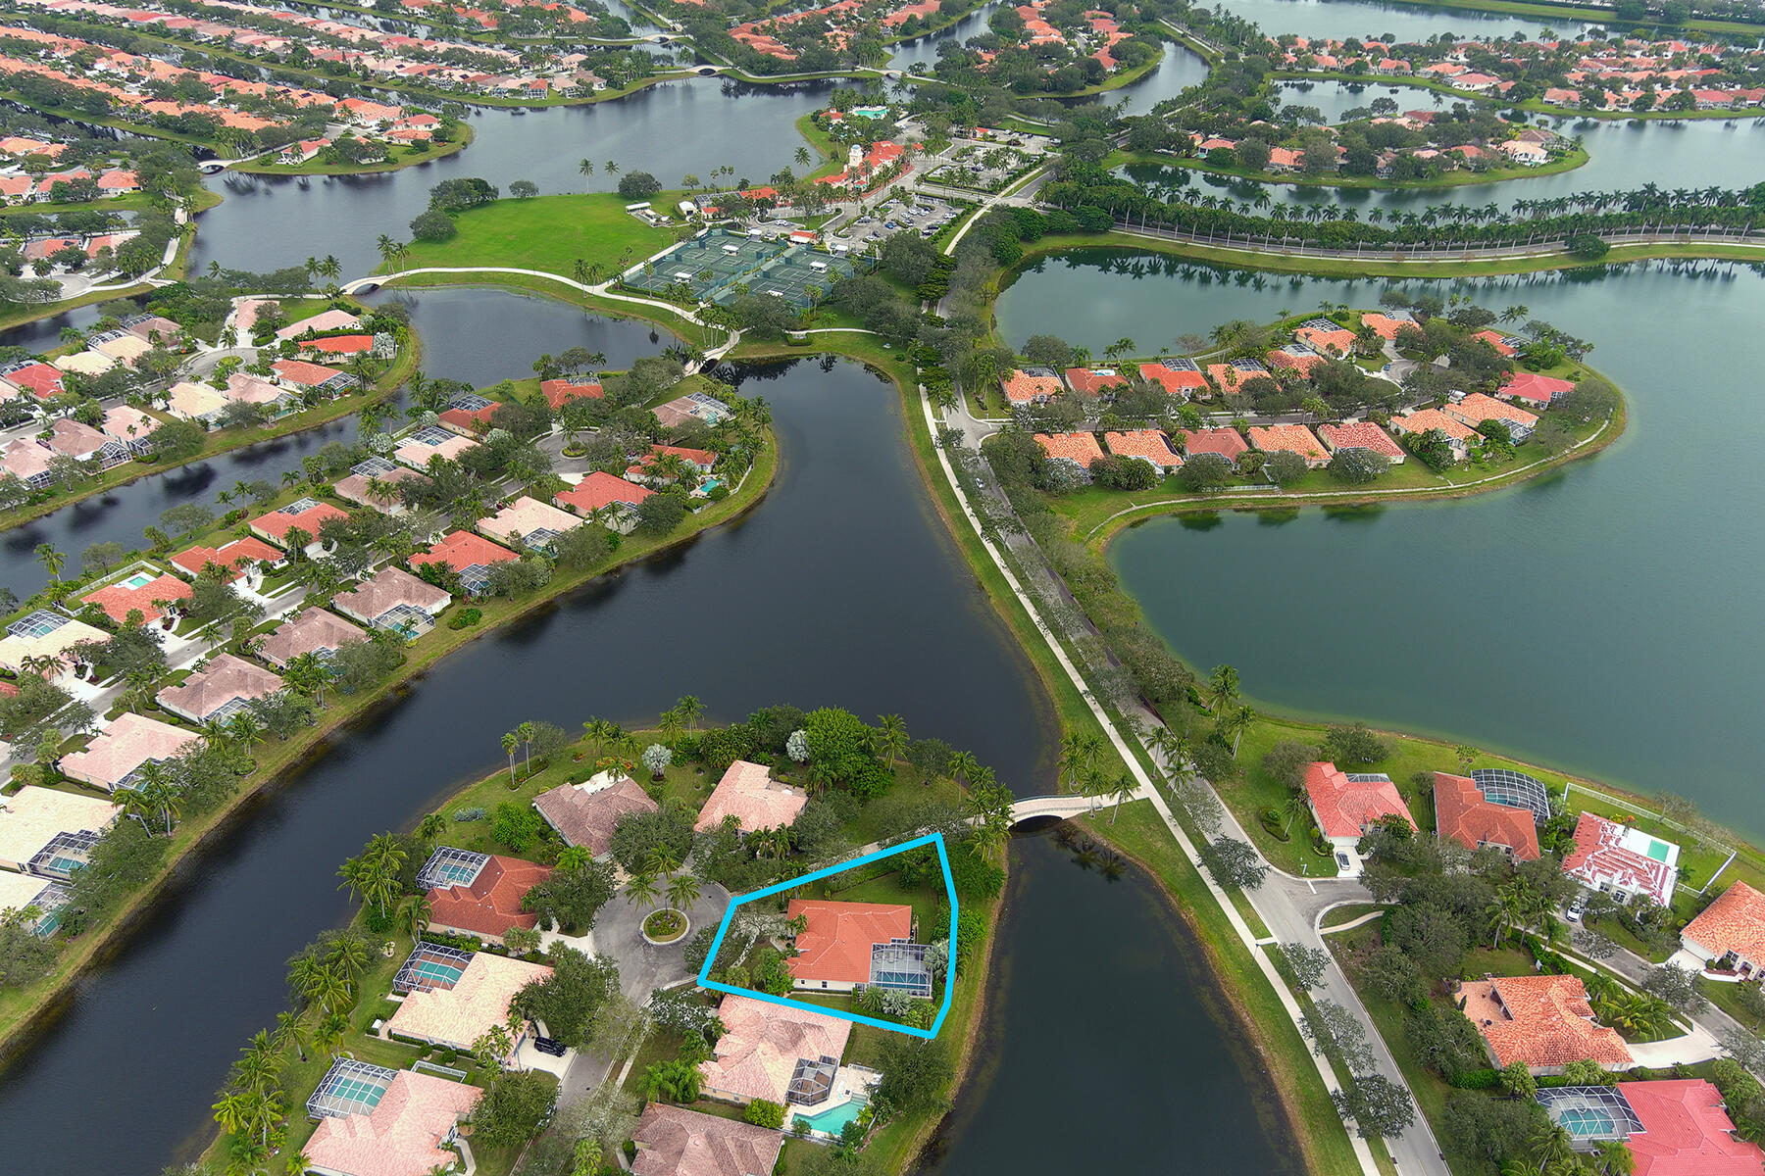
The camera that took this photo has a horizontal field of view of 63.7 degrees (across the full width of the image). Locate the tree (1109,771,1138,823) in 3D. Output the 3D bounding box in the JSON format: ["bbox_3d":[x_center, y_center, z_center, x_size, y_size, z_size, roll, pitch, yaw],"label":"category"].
[{"bbox_3d":[48.750,43.570,291.980,5.600,12.200,5.600,1,33,0],"label":"tree"}]

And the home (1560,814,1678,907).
[{"bbox_3d":[142.727,52.355,274.104,18.300,5.800,21.000,19,36,27],"label":"home"}]

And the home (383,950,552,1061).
[{"bbox_3d":[-72.470,72.110,250.590,24.700,6.400,19.800,9,34,12],"label":"home"}]

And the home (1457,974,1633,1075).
[{"bbox_3d":[123.110,80.440,264.720,24.400,6.400,20.300,-1,34,-3],"label":"home"}]

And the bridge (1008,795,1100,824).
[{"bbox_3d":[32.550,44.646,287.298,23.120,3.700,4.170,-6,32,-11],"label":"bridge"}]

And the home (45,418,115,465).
[{"bbox_3d":[-252.118,-46.445,443.192,26.200,5.800,13.400,20,38,26],"label":"home"}]

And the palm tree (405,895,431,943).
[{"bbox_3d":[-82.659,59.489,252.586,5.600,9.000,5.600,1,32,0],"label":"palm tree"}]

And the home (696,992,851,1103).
[{"bbox_3d":[-17.729,75.702,231.488,22.200,5.800,18.800,8,32,11],"label":"home"}]

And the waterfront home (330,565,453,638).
[{"bbox_3d":[-119.855,2.111,346.995,22.800,5.800,18.100,20,37,28],"label":"waterfront home"}]

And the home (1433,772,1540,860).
[{"bbox_3d":[131.930,49.690,310.690,20.500,6.400,24.000,10,35,13],"label":"home"}]

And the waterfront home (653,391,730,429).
[{"bbox_3d":[-59.450,-54.502,440.155,19.200,5.800,20.600,28,41,36],"label":"waterfront home"}]

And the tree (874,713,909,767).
[{"bbox_3d":[1.750,35.581,318.207,7.800,12.000,7.800,0,34,0],"label":"tree"}]

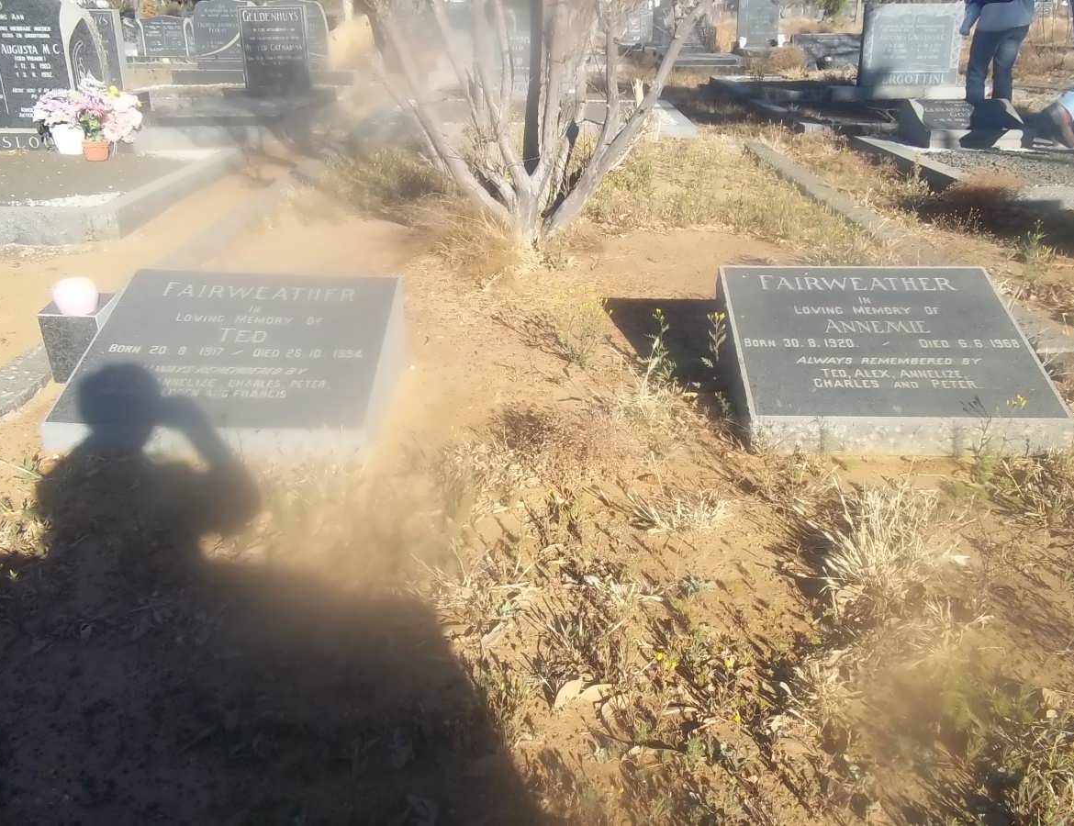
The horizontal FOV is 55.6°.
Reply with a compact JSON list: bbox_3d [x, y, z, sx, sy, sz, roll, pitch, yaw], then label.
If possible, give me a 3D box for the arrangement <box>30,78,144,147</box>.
[{"bbox_3d":[-2.824,-1.895,6.400,0.640,0.410,0.380,1,22,1],"label":"arrangement"}]

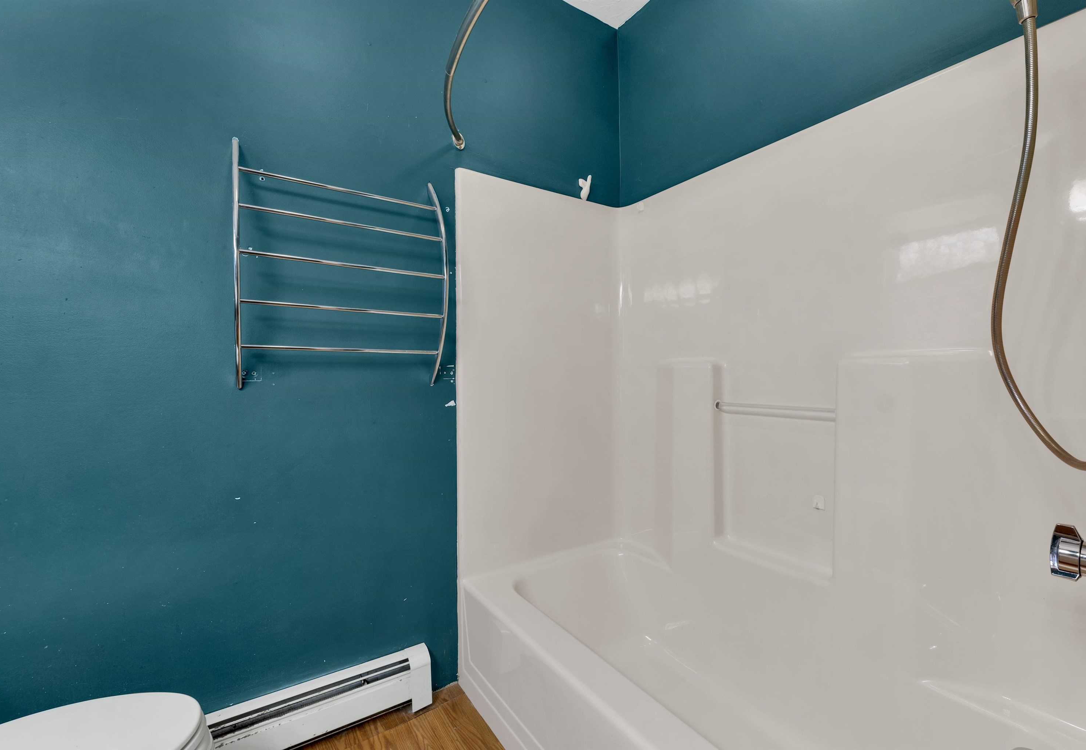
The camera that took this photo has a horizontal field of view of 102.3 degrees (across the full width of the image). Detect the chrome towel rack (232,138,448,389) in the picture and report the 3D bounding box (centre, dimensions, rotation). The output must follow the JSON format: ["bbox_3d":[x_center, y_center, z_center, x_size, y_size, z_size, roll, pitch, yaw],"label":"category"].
[{"bbox_3d":[-0.577,-0.312,1.302,0.558,0.700,0.155,0,0,-32],"label":"chrome towel rack"}]

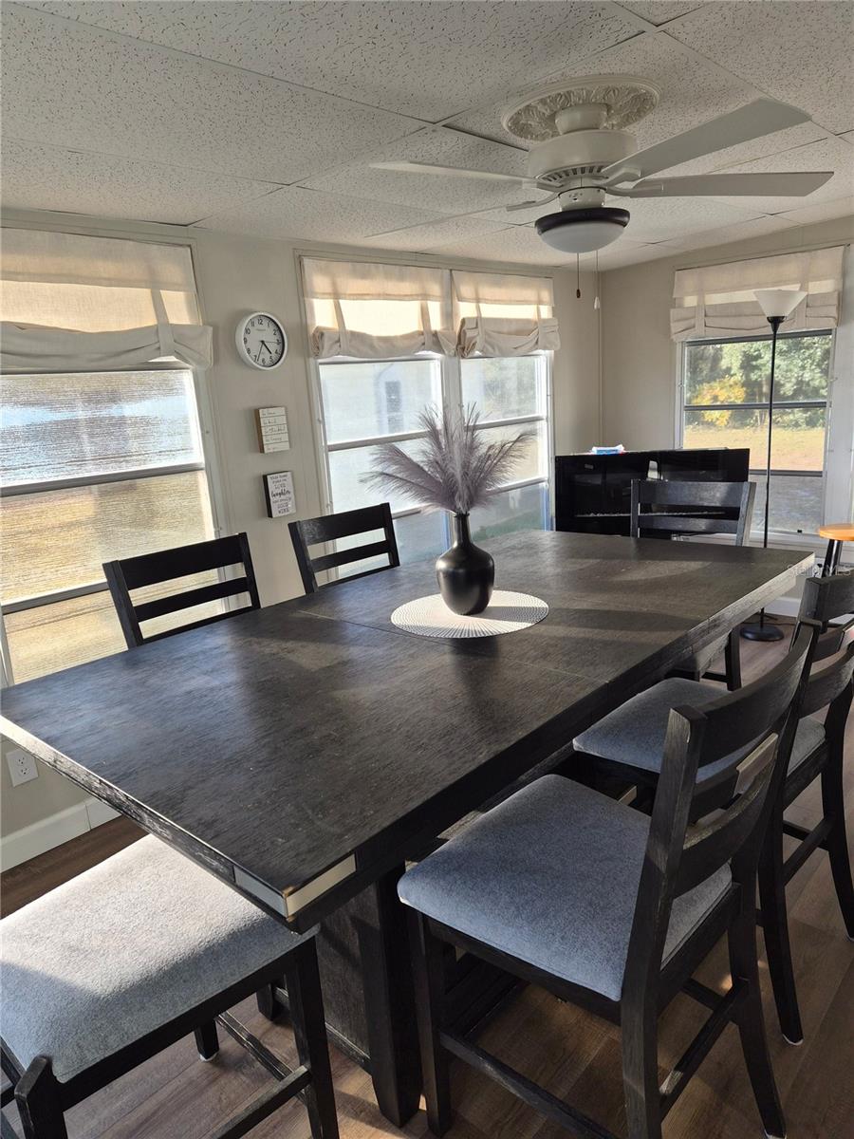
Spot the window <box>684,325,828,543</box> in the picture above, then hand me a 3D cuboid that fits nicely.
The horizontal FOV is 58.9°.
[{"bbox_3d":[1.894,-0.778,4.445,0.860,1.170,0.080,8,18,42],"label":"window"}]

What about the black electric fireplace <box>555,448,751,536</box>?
[{"bbox_3d":[1.355,-0.467,4.606,1.100,0.495,0.140,0,14,13],"label":"black electric fireplace"}]

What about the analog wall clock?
[{"bbox_3d":[-0.661,-0.912,3.035,0.047,0.220,0.216,8,18,42],"label":"analog wall clock"}]

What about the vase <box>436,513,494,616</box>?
[{"bbox_3d":[0.082,-0.017,1.918,0.150,0.254,0.150,-4,13,1],"label":"vase"}]

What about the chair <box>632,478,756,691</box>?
[{"bbox_3d":[0.893,0.233,2.835,0.480,1.060,0.570,7,17,38],"label":"chair"}]

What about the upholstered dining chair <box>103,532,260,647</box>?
[{"bbox_3d":[-0.514,0.476,2.236,0.570,1.060,0.480,8,18,42],"label":"upholstered dining chair"}]

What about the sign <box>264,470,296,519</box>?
[{"bbox_3d":[-0.621,-0.316,3.188,0.032,0.183,0.125,8,18,42],"label":"sign"}]

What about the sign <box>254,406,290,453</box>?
[{"bbox_3d":[-0.637,-0.577,3.128,0.030,0.175,0.133,8,18,42],"label":"sign"}]

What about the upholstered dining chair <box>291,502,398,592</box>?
[{"bbox_3d":[-0.067,0.340,2.674,0.570,1.060,0.480,9,19,44],"label":"upholstered dining chair"}]

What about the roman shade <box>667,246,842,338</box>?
[{"bbox_3d":[1.820,-1.525,4.229,0.920,0.420,0.090,8,18,42],"label":"roman shade"}]

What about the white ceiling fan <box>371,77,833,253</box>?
[{"bbox_3d":[0.394,-0.996,1.948,1.280,0.345,1.280,8,18,42],"label":"white ceiling fan"}]

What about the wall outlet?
[{"bbox_3d":[-1.361,0.664,2.551,0.012,0.120,0.080,8,18,42],"label":"wall outlet"}]

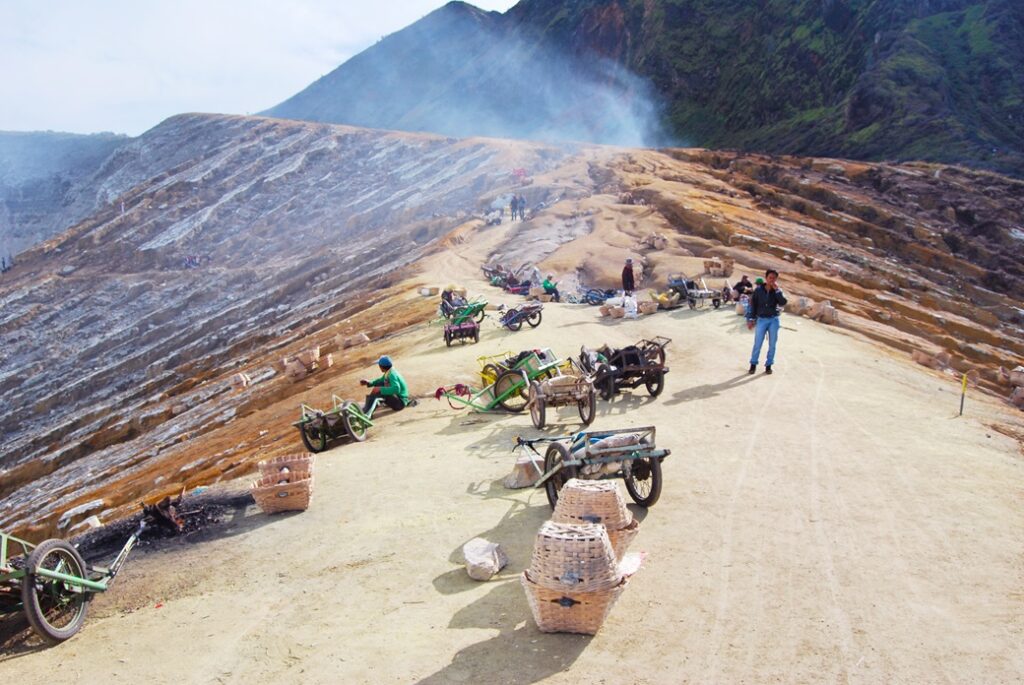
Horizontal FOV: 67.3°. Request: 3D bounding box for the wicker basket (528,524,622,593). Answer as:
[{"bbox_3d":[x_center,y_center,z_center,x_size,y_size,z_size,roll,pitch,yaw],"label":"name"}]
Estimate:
[{"bbox_3d":[0.345,1.232,4.481,0.530,0.290,0.400,1,9,6],"label":"wicker basket"}]

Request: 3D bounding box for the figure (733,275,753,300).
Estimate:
[{"bbox_3d":[6.597,-1.546,22.000,0.600,0.850,0.500,5,10,30],"label":"figure"}]

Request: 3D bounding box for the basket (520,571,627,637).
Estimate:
[{"bbox_3d":[0.350,1.503,4.523,0.600,0.300,0.430,1,9,6],"label":"basket"}]

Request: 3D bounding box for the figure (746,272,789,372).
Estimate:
[{"bbox_3d":[4.006,-0.323,12.100,0.600,1.660,0.400,2,9,11],"label":"figure"}]

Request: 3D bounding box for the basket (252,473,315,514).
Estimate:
[{"bbox_3d":[-2.120,1.413,7.200,0.570,0.290,0.420,-5,10,-13],"label":"basket"}]

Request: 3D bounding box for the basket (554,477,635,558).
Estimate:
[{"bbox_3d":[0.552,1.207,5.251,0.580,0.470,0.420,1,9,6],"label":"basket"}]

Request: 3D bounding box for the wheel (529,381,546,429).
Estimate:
[{"bbox_3d":[0.300,0.735,8.950,0.085,0.570,0.570,-5,10,-10],"label":"wheel"}]

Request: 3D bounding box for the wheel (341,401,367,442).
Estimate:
[{"bbox_3d":[-2.070,1.050,10.200,0.085,0.570,0.570,-15,16,-36],"label":"wheel"}]

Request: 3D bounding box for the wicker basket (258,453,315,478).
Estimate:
[{"bbox_3d":[-2.210,1.340,7.600,0.560,0.290,0.420,-5,10,-13],"label":"wicker basket"}]

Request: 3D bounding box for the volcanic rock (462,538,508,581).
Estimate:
[{"bbox_3d":[-0.175,1.449,5.130,0.300,0.220,0.260,1,9,6],"label":"volcanic rock"}]

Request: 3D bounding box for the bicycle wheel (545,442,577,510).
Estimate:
[{"bbox_3d":[0.385,1.085,6.060,0.085,0.570,0.570,-4,10,-18],"label":"bicycle wheel"}]

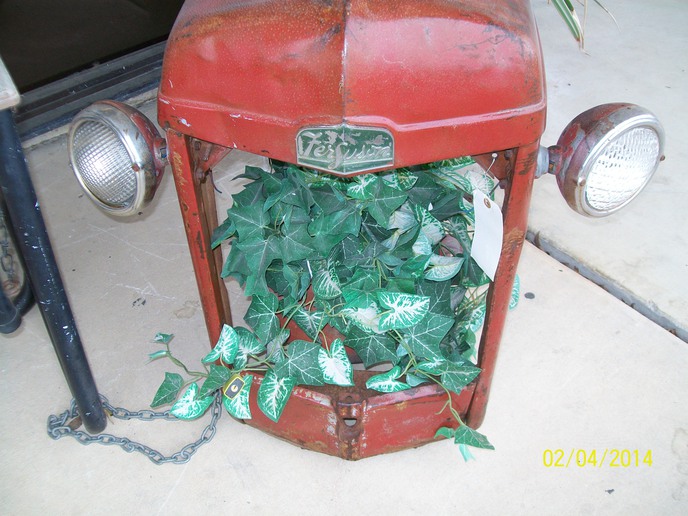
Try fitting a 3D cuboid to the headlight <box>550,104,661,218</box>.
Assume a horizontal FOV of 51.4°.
[{"bbox_3d":[0.323,-0.129,0.912,0.143,0.143,0.103,-21,42,-20],"label":"headlight"}]

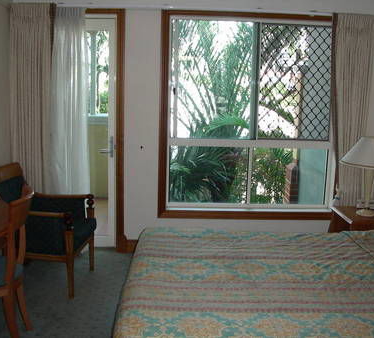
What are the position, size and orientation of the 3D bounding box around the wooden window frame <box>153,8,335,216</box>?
[{"bbox_3d":[0.560,-0.439,4.441,1.587,1.849,0.116,1,10,-1],"label":"wooden window frame"}]

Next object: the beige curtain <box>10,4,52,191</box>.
[{"bbox_3d":[-1.357,-0.299,4.310,0.349,2.162,0.124,1,10,-1],"label":"beige curtain"}]

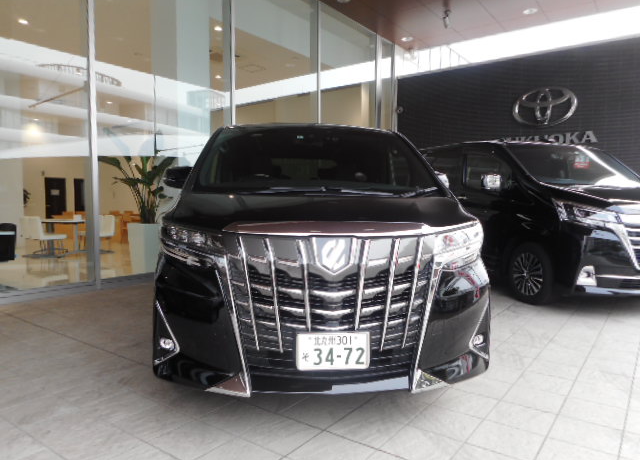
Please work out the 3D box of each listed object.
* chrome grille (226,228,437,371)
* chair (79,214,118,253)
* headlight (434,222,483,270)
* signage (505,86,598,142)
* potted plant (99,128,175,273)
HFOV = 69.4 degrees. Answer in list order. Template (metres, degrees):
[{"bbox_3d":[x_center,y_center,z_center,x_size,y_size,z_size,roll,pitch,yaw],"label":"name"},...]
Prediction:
[{"bbox_3d":[0.053,0.336,2.197,1.040,0.651,0.200,0,3,-5],"label":"chrome grille"},{"bbox_3d":[-5.055,0.084,10.500,0.570,0.840,0.470,1,4,23],"label":"chair"},{"bbox_3d":[0.739,0.082,2.505,0.360,0.240,0.380,0,3,-5],"label":"headlight"},{"bbox_3d":[5.239,-2.635,10.736,2.120,1.390,0.100,3,4,37],"label":"signage"},{"bbox_3d":[-2.788,-0.401,7.200,1.100,2.200,1.150,3,4,37],"label":"potted plant"}]

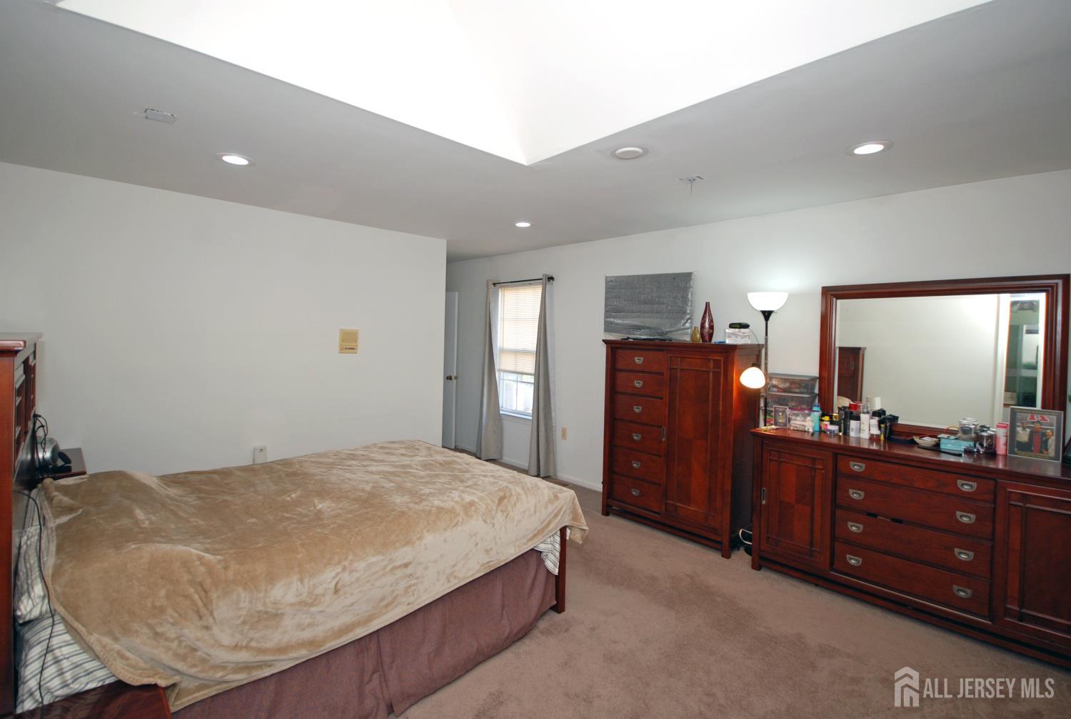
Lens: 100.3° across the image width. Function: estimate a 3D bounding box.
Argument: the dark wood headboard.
[{"bbox_3d":[-1.779,0.664,1.556,1.680,1.510,0.100,4,5,43],"label":"dark wood headboard"}]

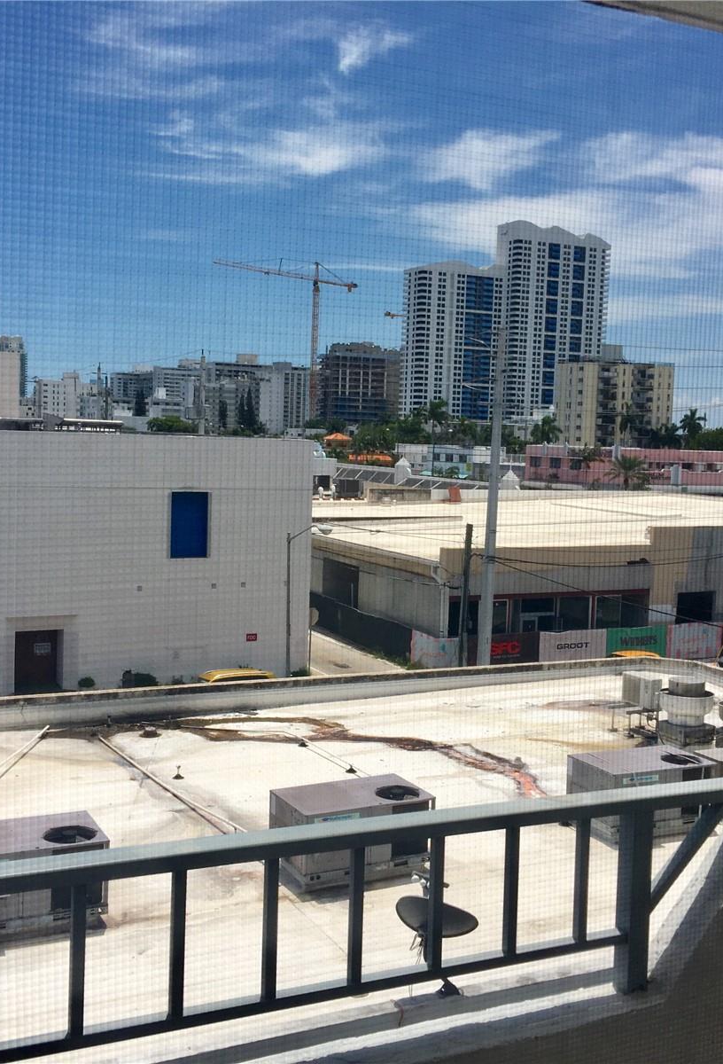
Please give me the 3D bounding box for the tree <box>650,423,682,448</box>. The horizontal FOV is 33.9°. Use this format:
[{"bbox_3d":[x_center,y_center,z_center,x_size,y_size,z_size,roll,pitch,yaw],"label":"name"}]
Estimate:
[{"bbox_3d":[60.016,-13.982,235.621,6.000,15.268,6.000,0,5,-26],"label":"tree"}]

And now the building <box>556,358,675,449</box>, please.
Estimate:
[{"bbox_3d":[61.435,-25.790,290.669,25.178,29.928,13.291,0,5,-26],"label":"building"}]

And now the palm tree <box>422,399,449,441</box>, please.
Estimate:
[{"bbox_3d":[14.178,-16.569,230.740,5.500,18.196,5.500,0,5,-26],"label":"palm tree"}]

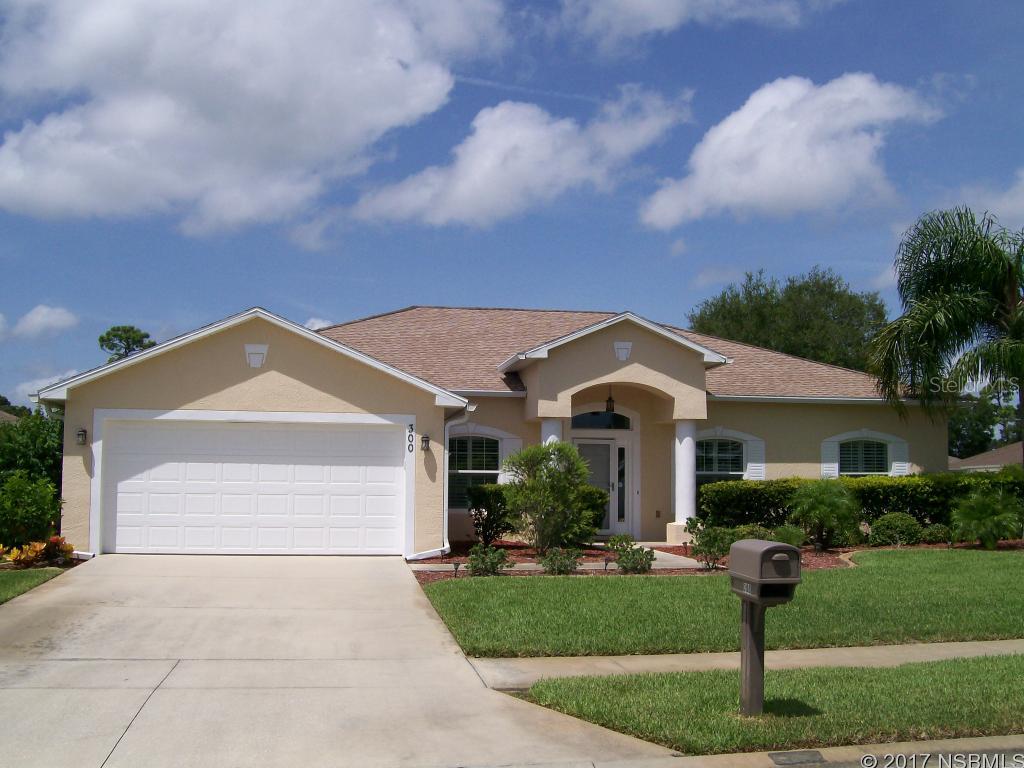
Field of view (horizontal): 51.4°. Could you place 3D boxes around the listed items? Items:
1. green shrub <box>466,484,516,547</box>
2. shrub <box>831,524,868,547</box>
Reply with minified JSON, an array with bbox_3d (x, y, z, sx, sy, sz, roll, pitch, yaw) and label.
[{"bbox_3d":[-0.376,2.461,20.052,0.990,1.133,0.941,1,-3,-6],"label":"green shrub"},{"bbox_3d":[6.726,3.015,21.287,0.738,0.410,0.738,1,-3,-6],"label":"shrub"}]

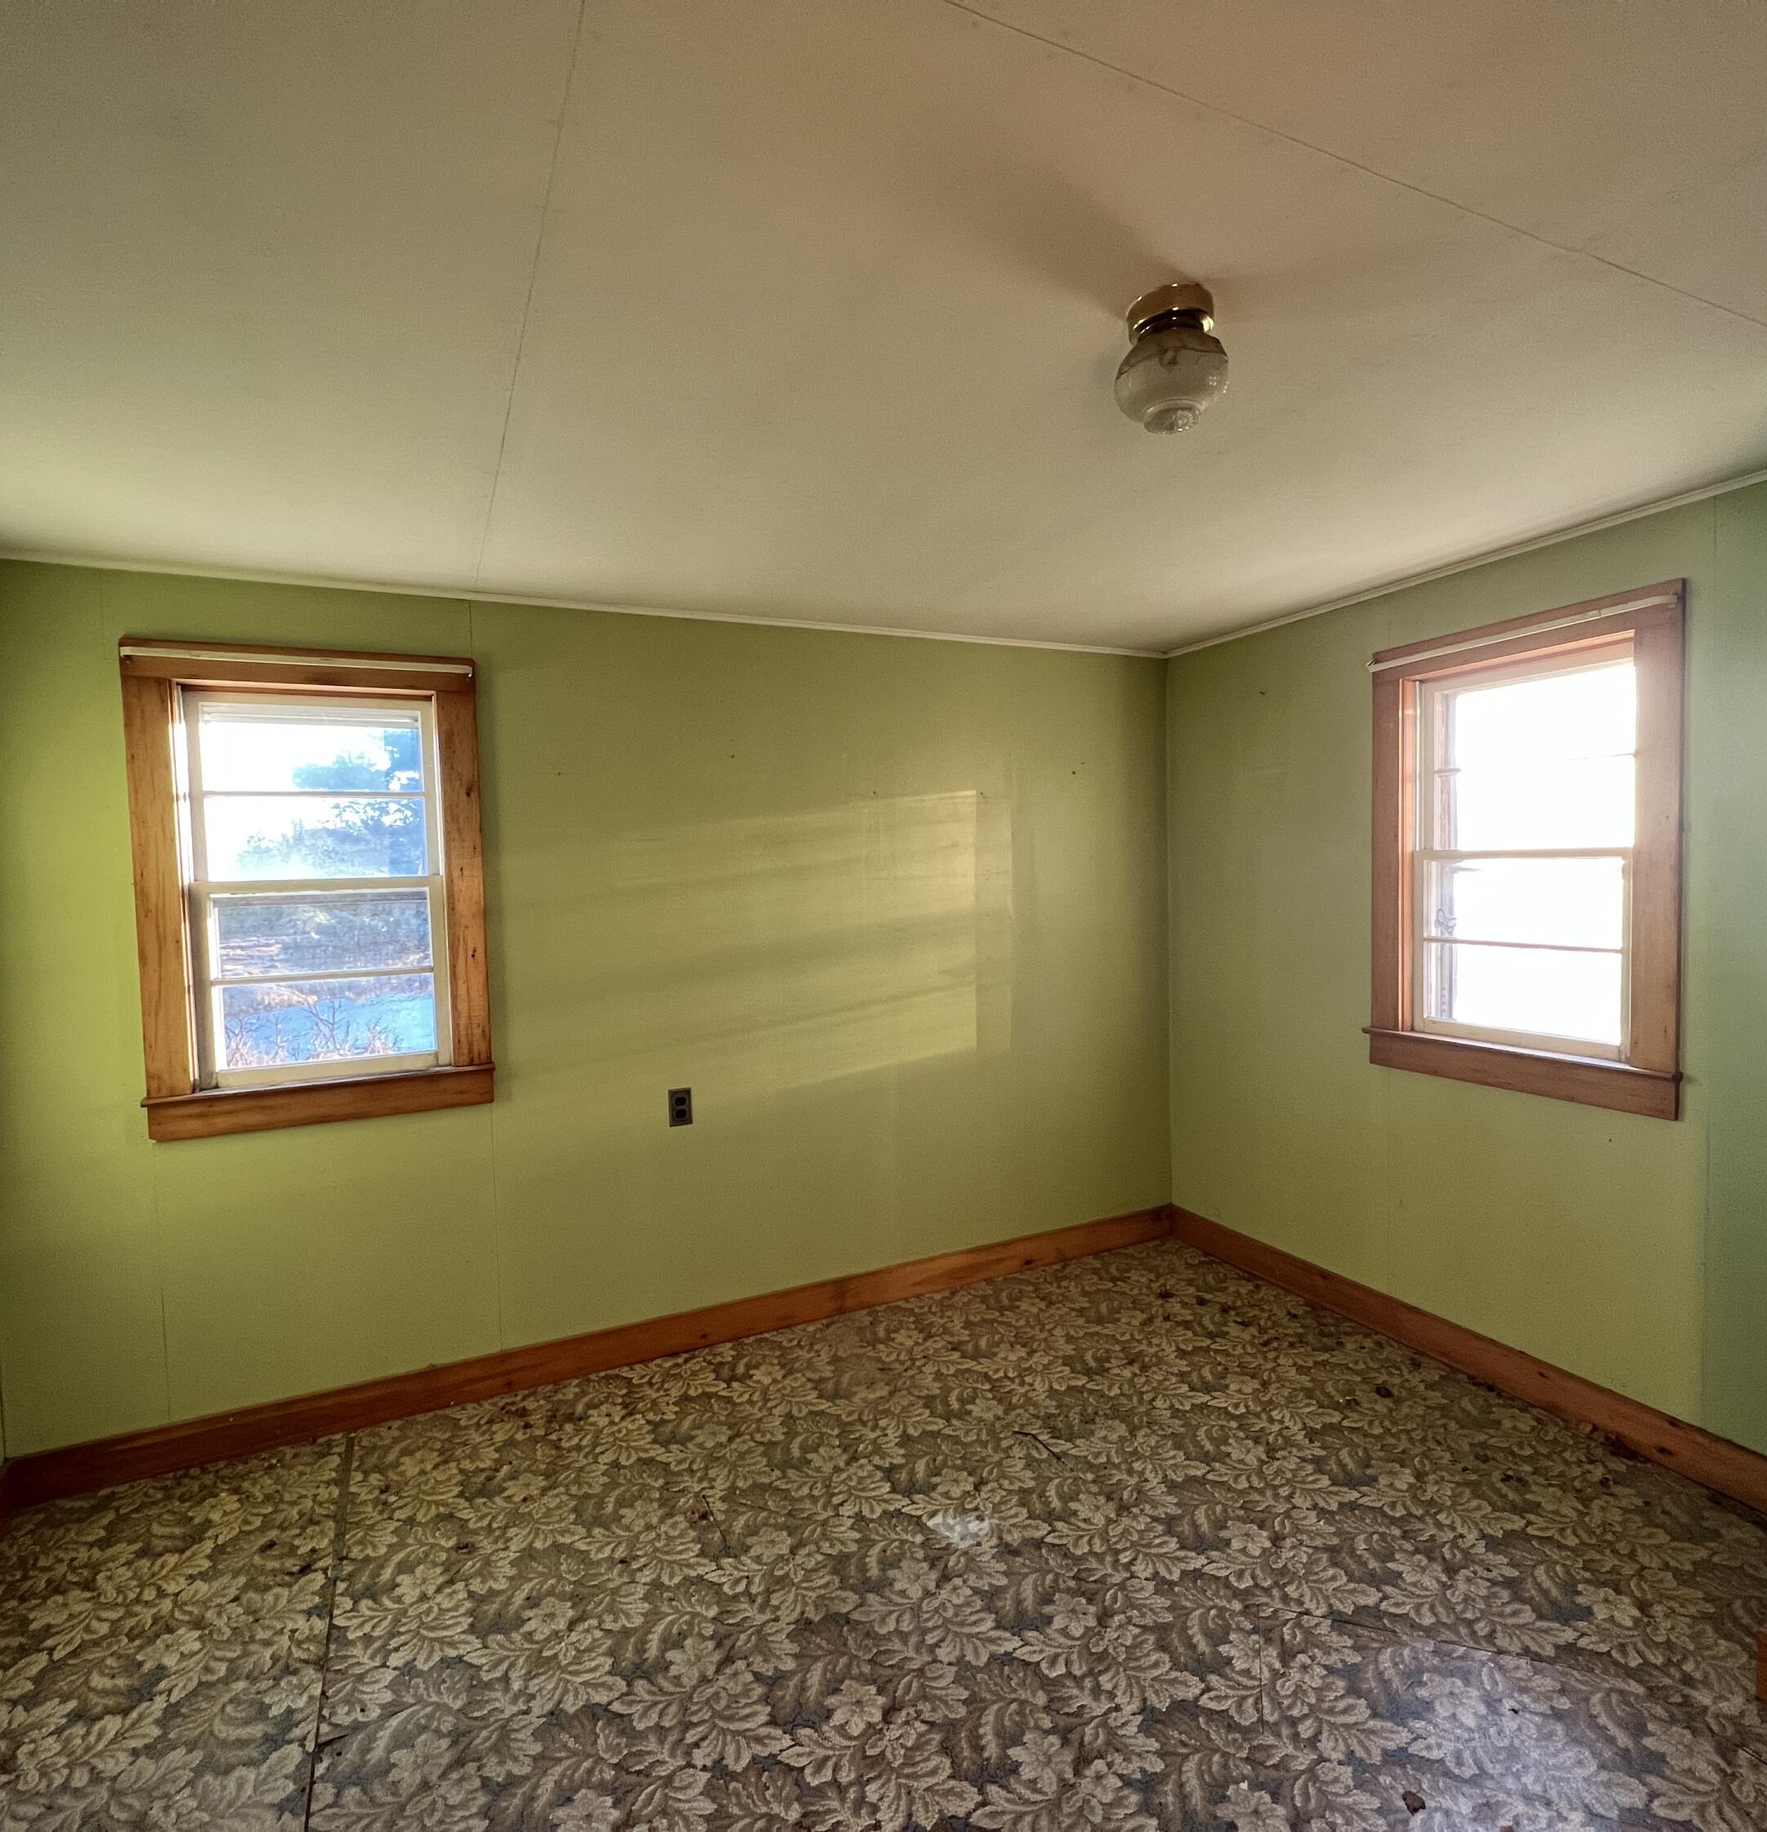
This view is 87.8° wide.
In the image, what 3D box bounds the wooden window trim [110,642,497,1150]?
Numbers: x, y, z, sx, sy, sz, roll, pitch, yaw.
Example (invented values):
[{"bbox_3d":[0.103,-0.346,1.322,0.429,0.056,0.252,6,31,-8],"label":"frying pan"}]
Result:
[{"bbox_3d":[-1.526,-0.075,2.495,0.815,1.272,0.120,-2,3,-24],"label":"wooden window trim"}]

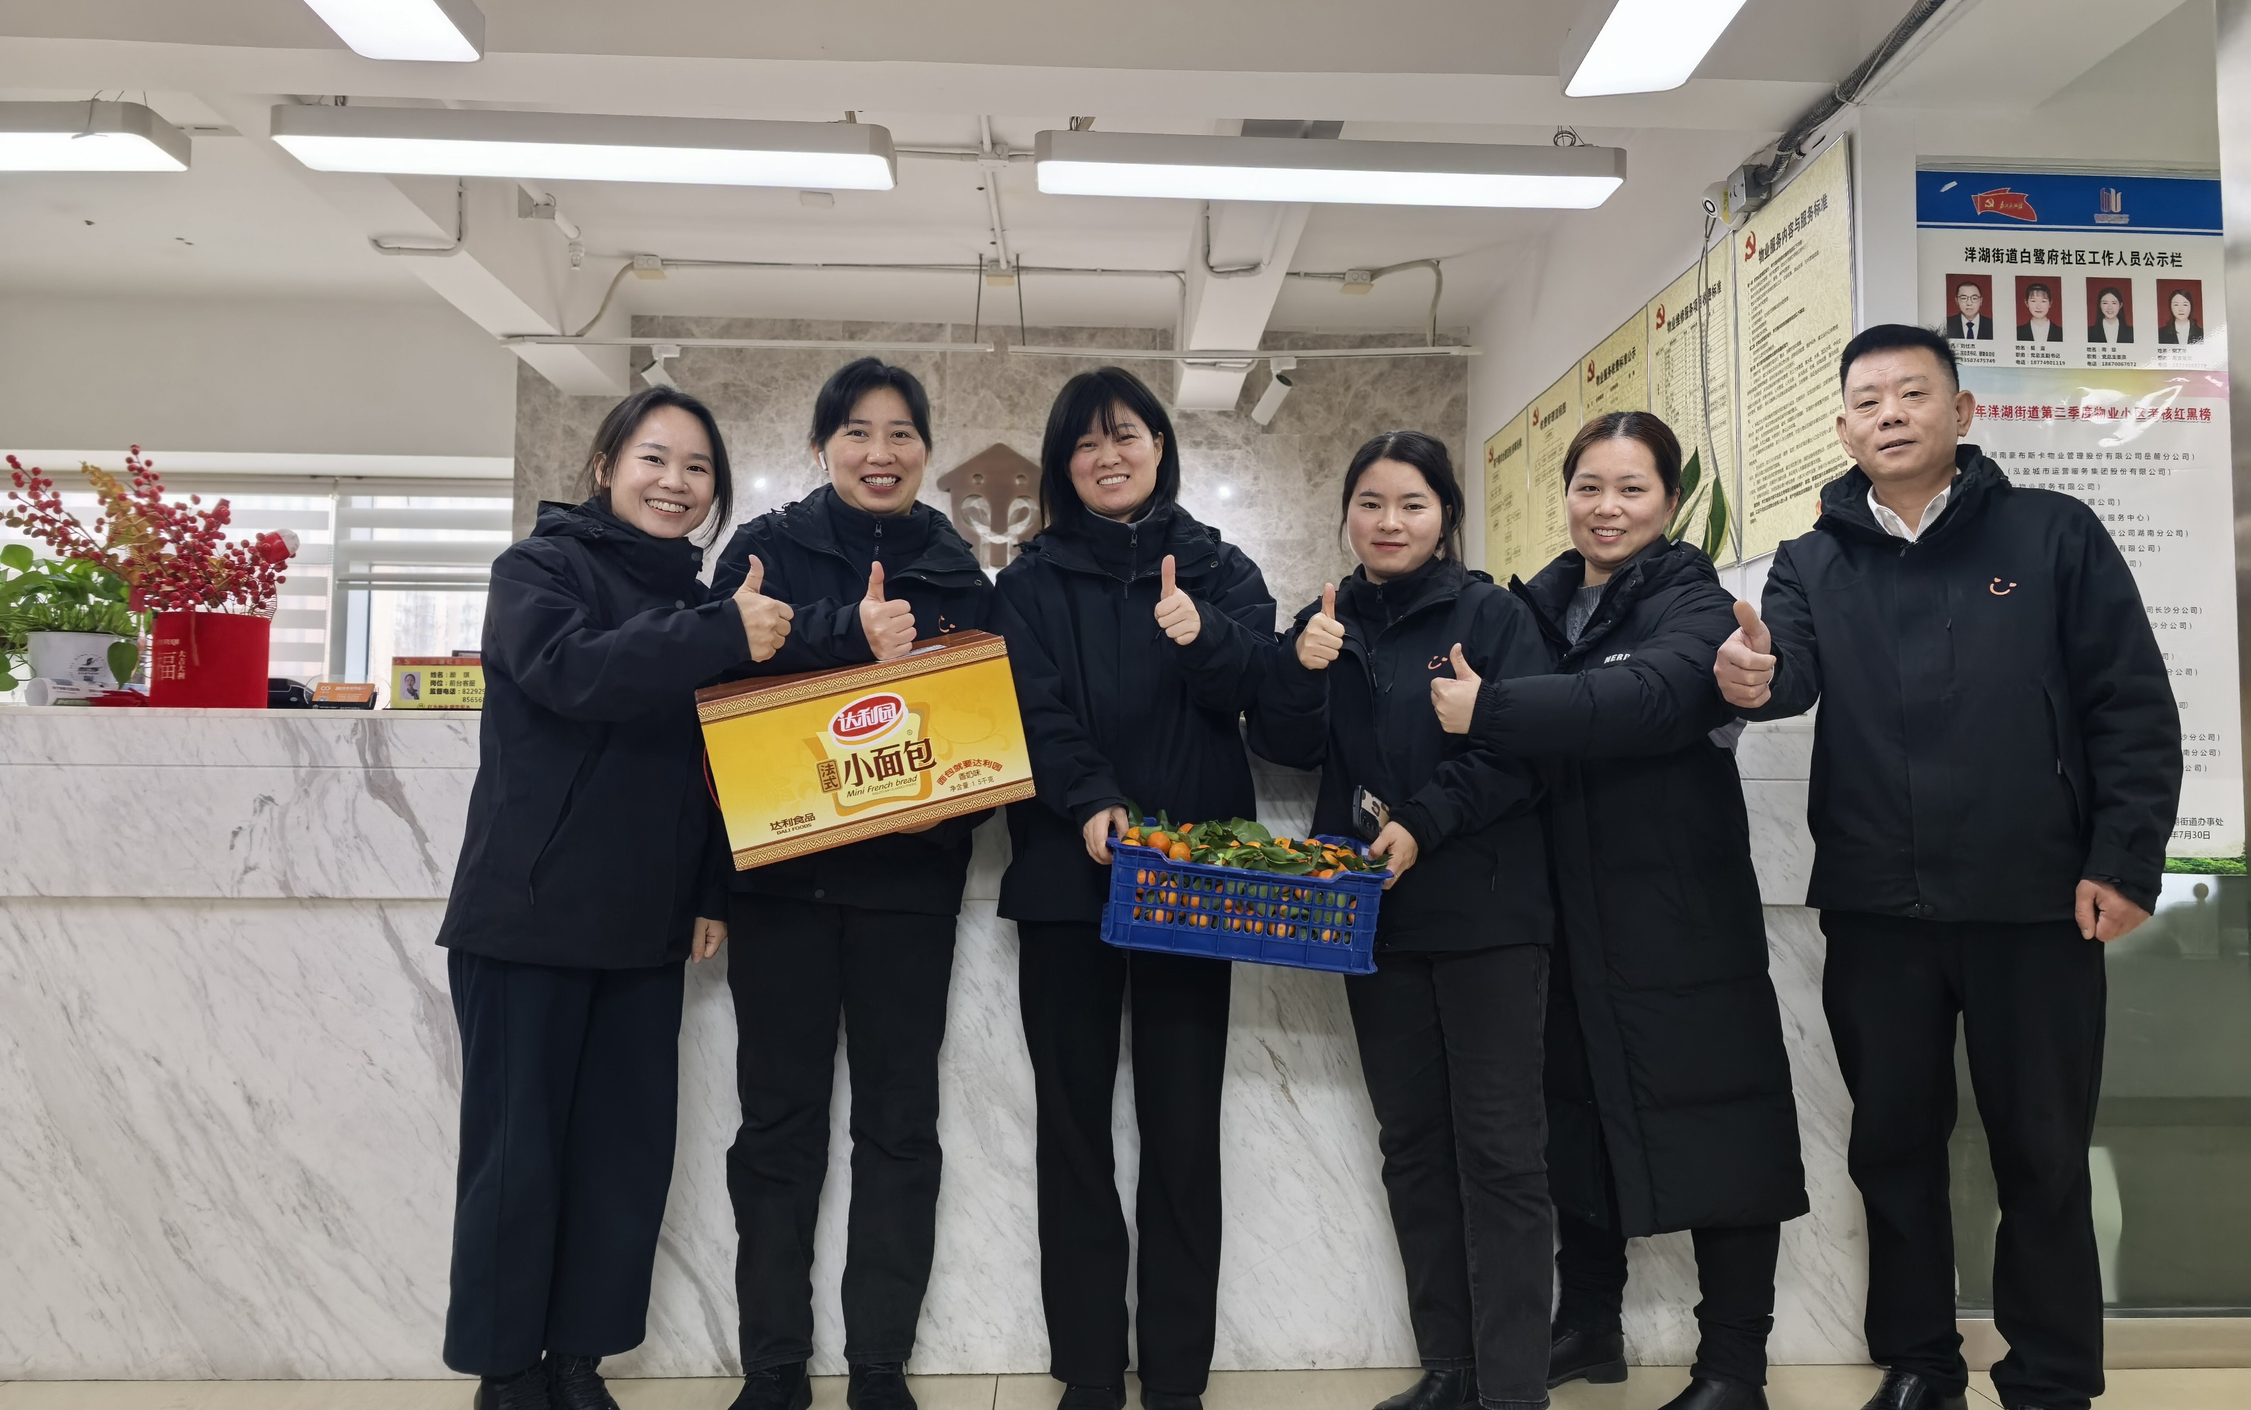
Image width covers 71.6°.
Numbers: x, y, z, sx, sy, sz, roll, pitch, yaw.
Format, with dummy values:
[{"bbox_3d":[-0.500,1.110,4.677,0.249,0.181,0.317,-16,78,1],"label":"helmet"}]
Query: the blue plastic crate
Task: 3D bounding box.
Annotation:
[{"bbox_3d":[0.160,0.265,2.130,0.355,0.135,0.250,7,6,-4],"label":"blue plastic crate"}]

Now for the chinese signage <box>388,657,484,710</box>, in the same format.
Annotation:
[{"bbox_3d":[-1.188,-0.033,2.740,0.205,0.100,0.050,0,-3,-2],"label":"chinese signage"}]

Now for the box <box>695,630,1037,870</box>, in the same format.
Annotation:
[{"bbox_3d":[-0.352,0.052,2.110,0.398,0.217,0.184,-13,9,-15],"label":"box"}]

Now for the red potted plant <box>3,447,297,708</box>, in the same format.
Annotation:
[{"bbox_3d":[-1.752,-0.220,2.803,0.530,0.480,0.360,0,-3,-2],"label":"red potted plant"}]

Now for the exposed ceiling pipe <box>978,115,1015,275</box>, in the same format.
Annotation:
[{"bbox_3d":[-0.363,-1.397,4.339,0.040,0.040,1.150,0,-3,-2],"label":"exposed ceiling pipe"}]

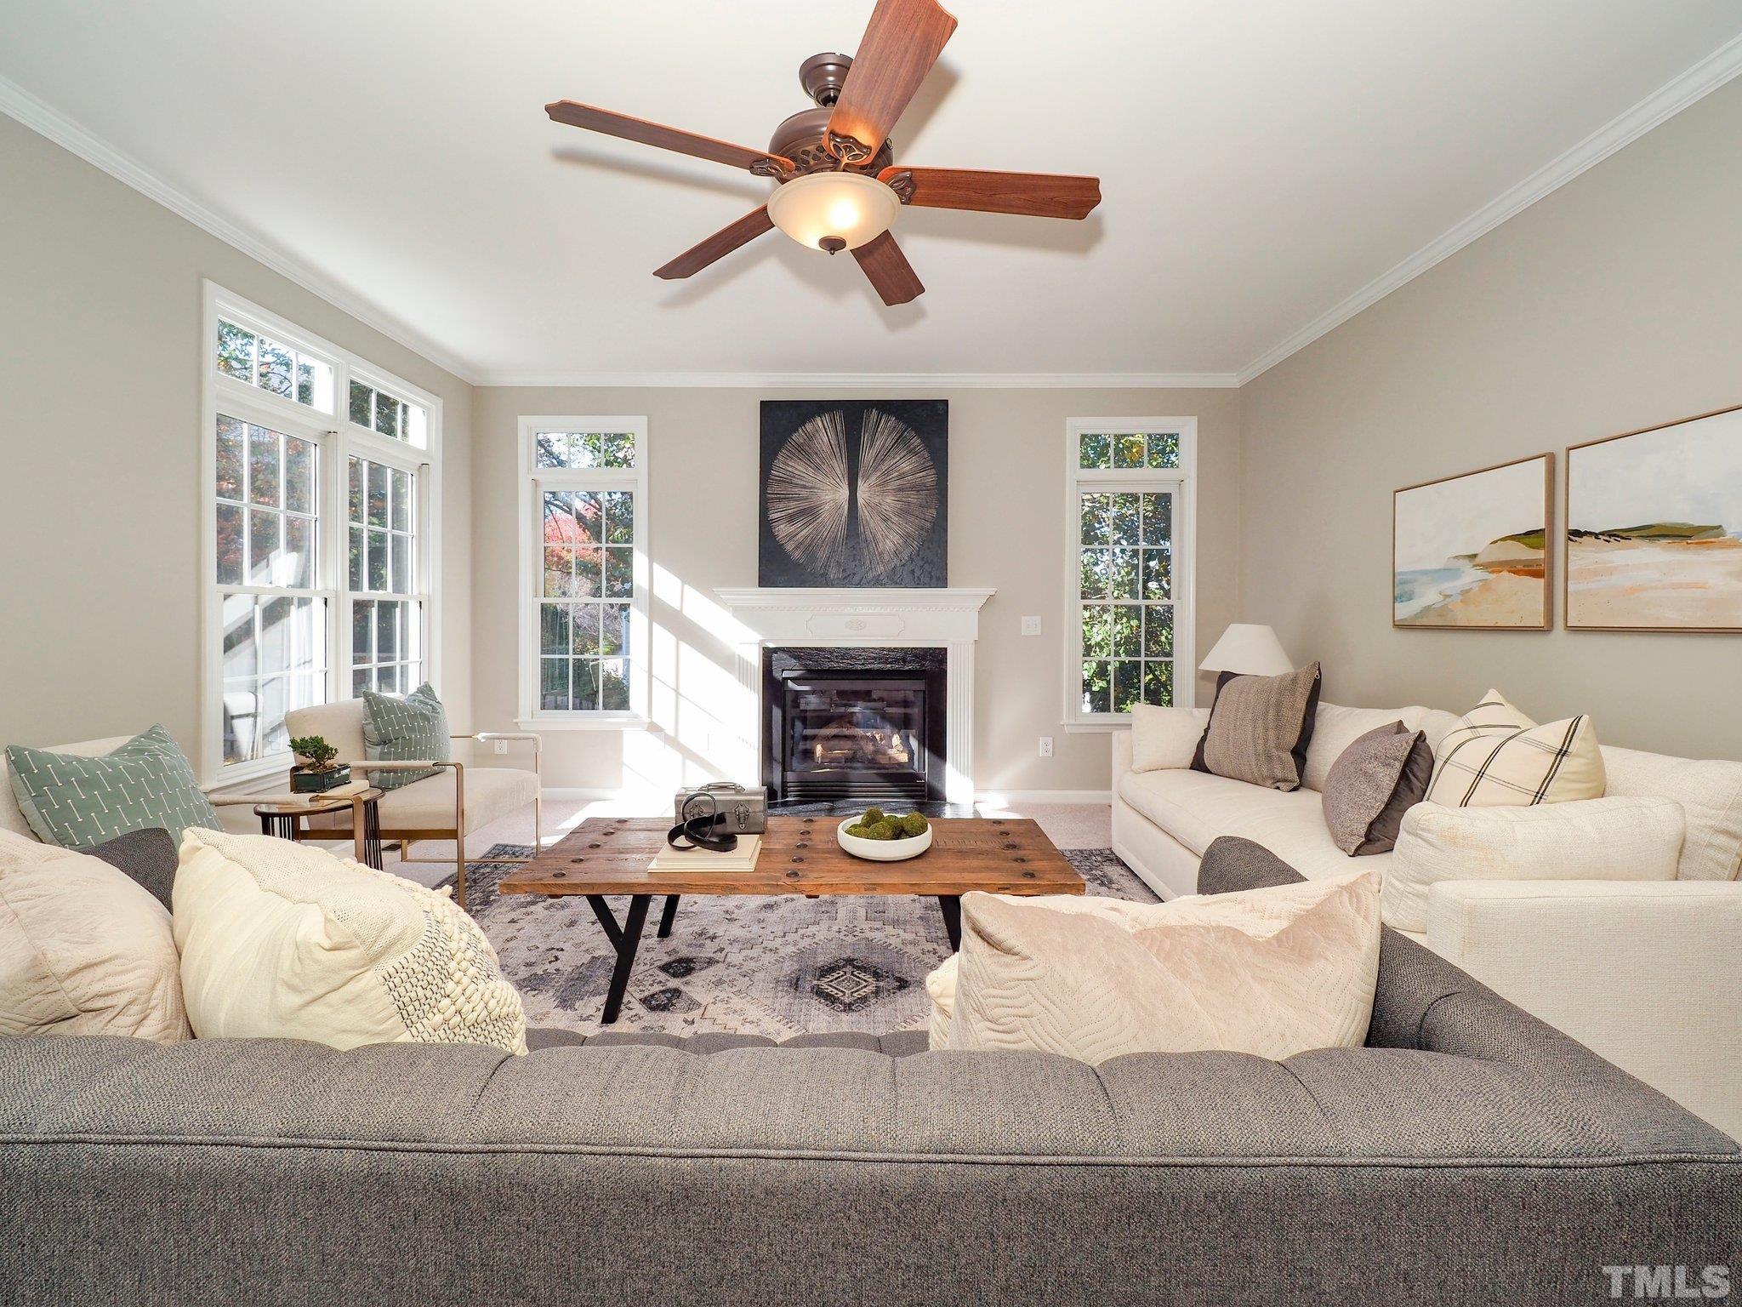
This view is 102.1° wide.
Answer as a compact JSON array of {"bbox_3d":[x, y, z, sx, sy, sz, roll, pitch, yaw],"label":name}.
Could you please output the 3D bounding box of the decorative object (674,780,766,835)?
[{"bbox_3d":[-0.510,0.521,2.415,0.290,0.158,0.120,0,2,0],"label":"decorative object"}]

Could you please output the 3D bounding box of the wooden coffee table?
[{"bbox_3d":[-0.222,0.848,2.330,1.670,0.420,0.630,0,2,0],"label":"wooden coffee table"}]

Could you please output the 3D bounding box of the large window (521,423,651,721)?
[{"bbox_3d":[-1.834,-0.516,4.490,0.830,1.950,0.120,0,2,0],"label":"large window"}]

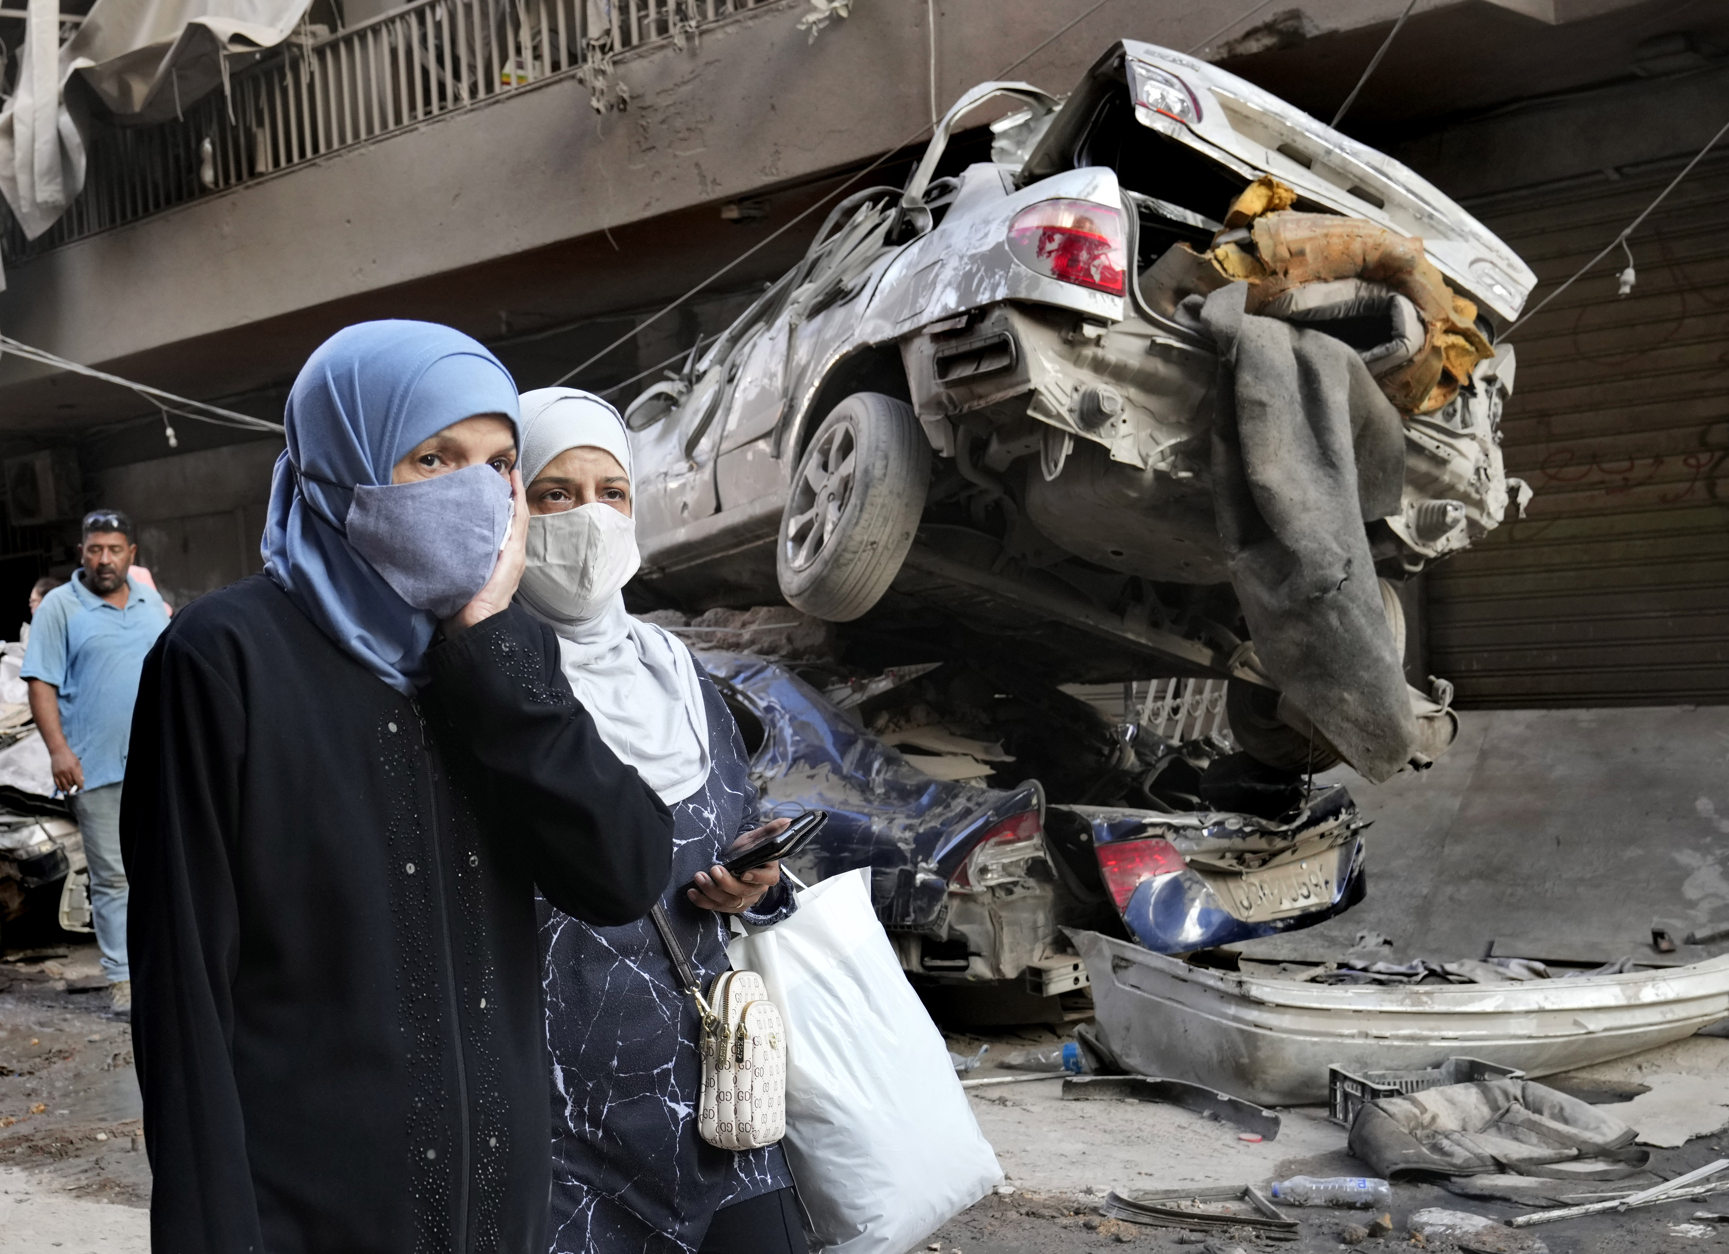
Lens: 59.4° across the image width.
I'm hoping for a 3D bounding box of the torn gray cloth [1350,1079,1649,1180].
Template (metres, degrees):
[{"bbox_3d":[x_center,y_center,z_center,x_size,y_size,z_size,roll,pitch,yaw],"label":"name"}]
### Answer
[{"bbox_3d":[1.394,1.105,3.330,0.580,0.150,0.380,-4,1,6],"label":"torn gray cloth"}]

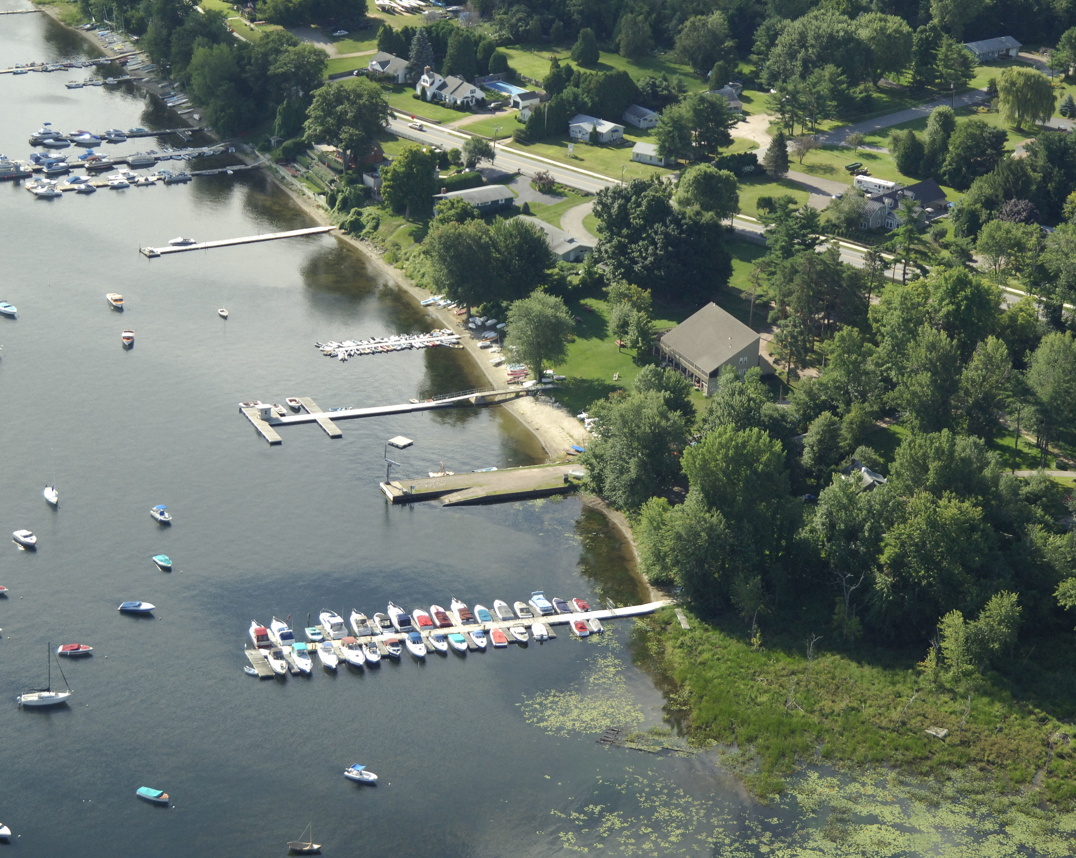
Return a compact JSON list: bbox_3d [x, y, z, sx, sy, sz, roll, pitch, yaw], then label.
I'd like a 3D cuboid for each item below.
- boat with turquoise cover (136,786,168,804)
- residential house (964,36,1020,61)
[{"bbox_3d":[-66.740,63.720,542.210,5.500,1.350,2.100,9,23,17],"label":"boat with turquoise cover"},{"bbox_3d":[142.710,-121.160,990.200,19.670,4.640,10.780,-14,27,-35],"label":"residential house"}]

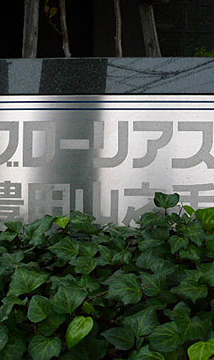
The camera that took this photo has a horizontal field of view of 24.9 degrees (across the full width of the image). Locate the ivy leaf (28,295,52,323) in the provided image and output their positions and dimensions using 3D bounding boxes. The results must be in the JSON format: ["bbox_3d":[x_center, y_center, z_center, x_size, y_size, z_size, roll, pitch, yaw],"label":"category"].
[{"bbox_3d":[-0.175,0.334,1.260,0.060,0.025,0.071,-34,62,-1],"label":"ivy leaf"}]

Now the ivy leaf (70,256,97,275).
[{"bbox_3d":[-0.060,0.217,1.233,0.069,0.016,0.063,10,42,12],"label":"ivy leaf"}]

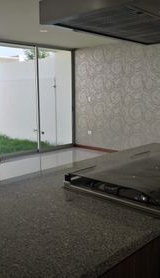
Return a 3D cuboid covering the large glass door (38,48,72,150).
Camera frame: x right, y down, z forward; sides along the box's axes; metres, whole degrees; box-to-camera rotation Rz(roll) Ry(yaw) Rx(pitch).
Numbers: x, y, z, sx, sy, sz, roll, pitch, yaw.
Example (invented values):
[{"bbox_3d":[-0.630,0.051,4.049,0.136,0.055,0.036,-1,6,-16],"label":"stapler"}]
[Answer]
[{"bbox_3d":[-0.624,-1.059,7.686,0.060,2.620,1.220,7,12,44],"label":"large glass door"}]

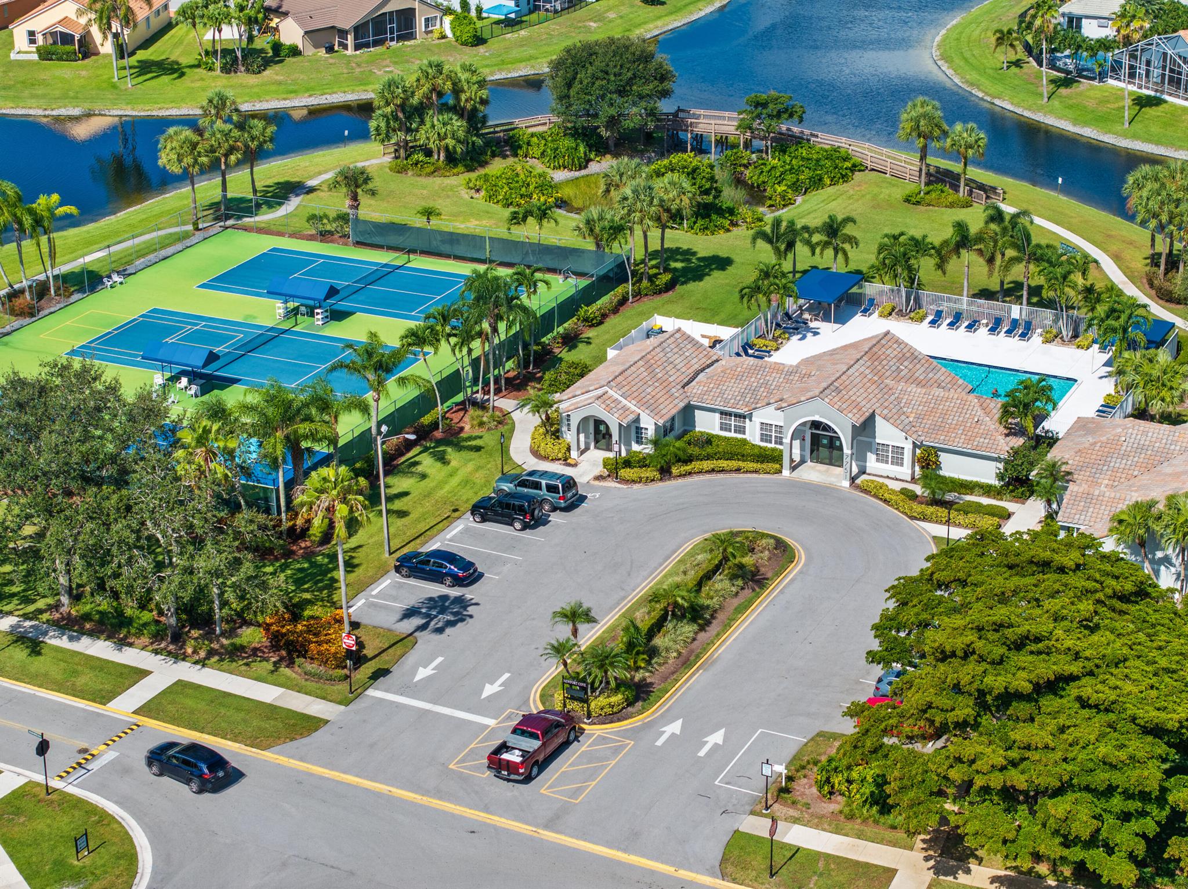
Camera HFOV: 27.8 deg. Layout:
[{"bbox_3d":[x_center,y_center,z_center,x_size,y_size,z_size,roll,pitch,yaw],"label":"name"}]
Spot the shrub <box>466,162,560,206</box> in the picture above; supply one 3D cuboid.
[{"bbox_3d":[-7.026,-22.276,204.211,7.800,2.300,6.200,-2,22,-2],"label":"shrub"}]

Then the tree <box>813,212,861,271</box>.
[{"bbox_3d":[18.041,-14.406,178.909,3.500,5.600,3.500,2,23,6],"label":"tree"}]

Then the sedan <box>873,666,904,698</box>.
[{"bbox_3d":[16.437,12.137,119.070,4.600,1.450,1.800,10,25,24],"label":"sedan"}]

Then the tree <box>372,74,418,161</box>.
[{"bbox_3d":[-17.545,-28.797,213.163,4.000,7.800,4.000,-3,22,-4],"label":"tree"}]

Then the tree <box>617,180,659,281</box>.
[{"bbox_3d":[3.336,-15.991,180.493,3.335,8.444,3.335,-1,22,0],"label":"tree"}]

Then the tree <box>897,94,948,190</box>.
[{"bbox_3d":[27.371,-24.842,200.649,4.374,8.619,4.374,-1,22,0],"label":"tree"}]

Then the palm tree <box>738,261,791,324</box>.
[{"bbox_3d":[12.304,-10.199,169.561,4.238,5.810,4.238,-1,22,0],"label":"palm tree"}]

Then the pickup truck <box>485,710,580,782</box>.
[{"bbox_3d":[-2.831,14.108,114.586,2.030,1.940,5.810,11,25,26],"label":"pickup truck"}]

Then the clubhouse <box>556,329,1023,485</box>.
[{"bbox_3d":[12.917,-2.468,148.772,28.200,5.700,15.500,10,25,24],"label":"clubhouse"}]

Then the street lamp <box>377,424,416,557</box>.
[{"bbox_3d":[-10.859,2.813,134.542,2.416,8.000,0.600,10,25,24],"label":"street lamp"}]

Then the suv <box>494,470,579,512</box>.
[{"bbox_3d":[-3.550,2.500,142.557,5.230,1.950,2.030,10,25,24],"label":"suv"}]

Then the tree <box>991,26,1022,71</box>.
[{"bbox_3d":[41.610,-39.816,241.700,2.978,4.447,2.978,-1,22,0],"label":"tree"}]

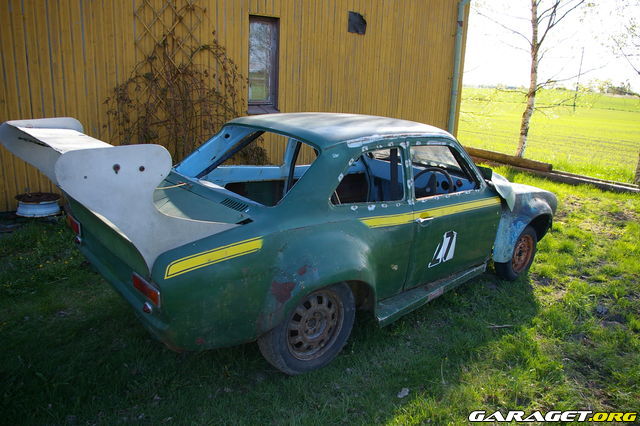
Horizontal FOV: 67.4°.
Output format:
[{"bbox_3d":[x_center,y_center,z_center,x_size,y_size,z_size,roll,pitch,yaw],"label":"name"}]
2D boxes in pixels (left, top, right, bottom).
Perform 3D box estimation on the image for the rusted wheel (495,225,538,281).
[{"bbox_3d":[1.729,0.335,4.240,0.540,0.540,0.170,-9,19,-40],"label":"rusted wheel"}]

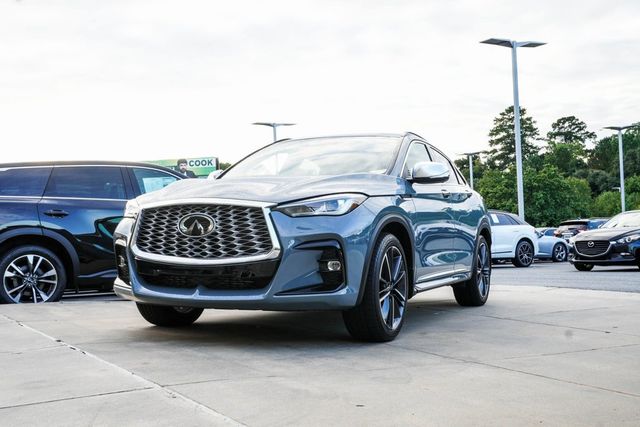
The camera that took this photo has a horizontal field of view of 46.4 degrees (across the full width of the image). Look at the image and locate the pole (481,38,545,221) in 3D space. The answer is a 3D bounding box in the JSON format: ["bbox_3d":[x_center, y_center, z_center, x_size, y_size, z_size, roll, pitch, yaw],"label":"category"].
[{"bbox_3d":[6.775,-2.082,25.505,2.400,7.600,0.550,-1,-2,-28],"label":"pole"}]

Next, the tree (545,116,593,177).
[{"bbox_3d":[28.619,-4.146,84.827,5.900,13.800,5.900,-2,-1,0],"label":"tree"}]

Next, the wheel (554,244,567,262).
[{"bbox_3d":[8.175,1.349,25.611,0.650,0.650,0.230,-1,-1,-15],"label":"wheel"}]

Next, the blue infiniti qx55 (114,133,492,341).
[{"bbox_3d":[0.255,0.094,6.768,1.940,1.620,4.730,0,-1,25],"label":"blue infiniti qx55"}]

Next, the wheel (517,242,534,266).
[{"bbox_3d":[5.928,1.196,21.915,0.770,0.770,0.270,-1,-2,-32],"label":"wheel"}]

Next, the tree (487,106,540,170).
[{"bbox_3d":[22.264,-4.685,84.812,6.400,15.000,6.400,-2,-1,0],"label":"tree"}]

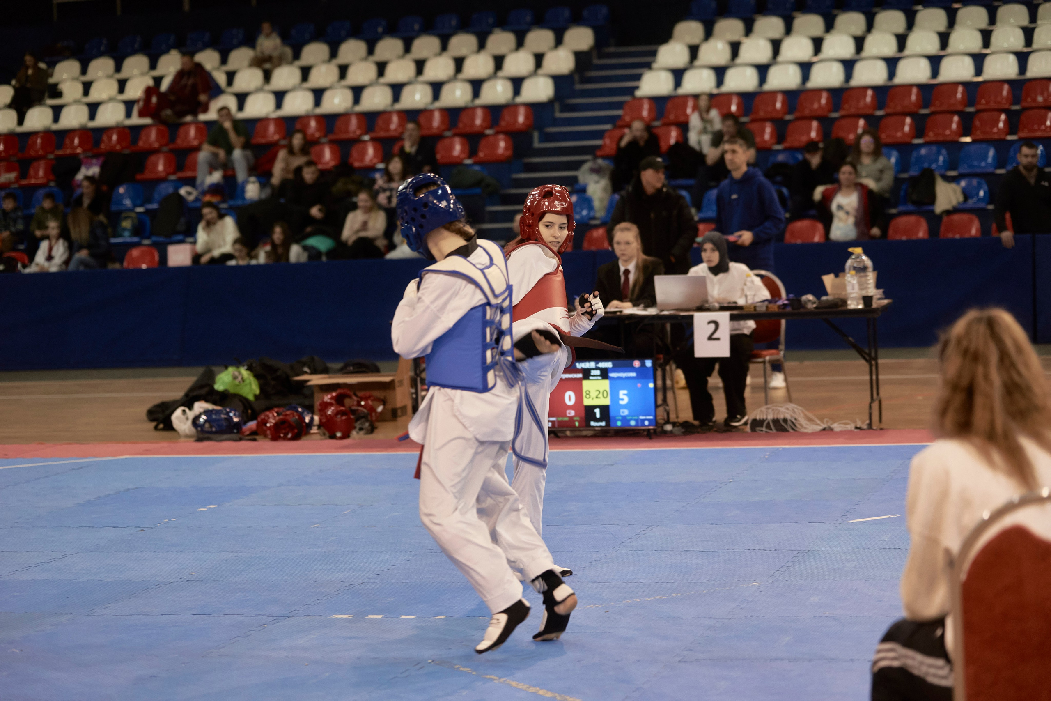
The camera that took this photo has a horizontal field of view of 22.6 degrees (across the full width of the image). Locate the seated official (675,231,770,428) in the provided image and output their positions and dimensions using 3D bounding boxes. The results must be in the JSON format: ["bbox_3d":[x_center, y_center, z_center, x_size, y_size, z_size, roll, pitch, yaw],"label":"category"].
[{"bbox_3d":[1.225,-0.135,16.300,0.520,1.180,0.620,-1,4,20],"label":"seated official"}]

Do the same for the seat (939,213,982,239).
[{"bbox_3d":[4.017,-1.118,24.277,0.400,0.330,0.390,-1,4,15],"label":"seat"}]

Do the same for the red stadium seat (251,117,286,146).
[{"bbox_3d":[-2.872,-2.411,29.057,0.400,0.300,0.380,-2,4,15],"label":"red stadium seat"}]

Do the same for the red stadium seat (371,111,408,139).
[{"bbox_3d":[-1.559,-2.544,29.665,0.395,0.310,0.380,-1,3,15],"label":"red stadium seat"}]

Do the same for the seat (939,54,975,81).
[{"bbox_3d":[4.669,-3.052,28.424,0.400,0.310,0.350,-2,4,15],"label":"seat"}]

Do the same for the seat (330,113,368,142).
[{"bbox_3d":[-1.945,-2.434,28.804,0.400,0.300,0.380,-2,4,15],"label":"seat"}]

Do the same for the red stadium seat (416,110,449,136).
[{"bbox_3d":[-1.055,-2.565,29.601,0.400,0.330,0.390,-1,4,15],"label":"red stadium seat"}]

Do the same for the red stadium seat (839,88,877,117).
[{"bbox_3d":[3.267,-2.452,25.976,0.360,0.287,0.330,-2,4,16],"label":"red stadium seat"}]

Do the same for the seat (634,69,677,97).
[{"bbox_3d":[1.505,-3.105,30.560,0.390,0.310,0.370,-1,4,16],"label":"seat"}]

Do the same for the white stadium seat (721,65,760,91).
[{"bbox_3d":[2.336,-2.942,28.578,0.400,0.300,0.380,-2,4,15],"label":"white stadium seat"}]

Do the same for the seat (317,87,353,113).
[{"bbox_3d":[-2.173,-2.833,29.806,0.400,0.300,0.380,-2,4,15],"label":"seat"}]

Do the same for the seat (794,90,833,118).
[{"bbox_3d":[2.975,-2.546,27.171,0.390,0.302,0.365,-1,4,16],"label":"seat"}]

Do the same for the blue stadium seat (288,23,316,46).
[{"bbox_3d":[-3.001,-4.188,34.802,0.390,0.310,0.370,-1,4,16],"label":"blue stadium seat"}]

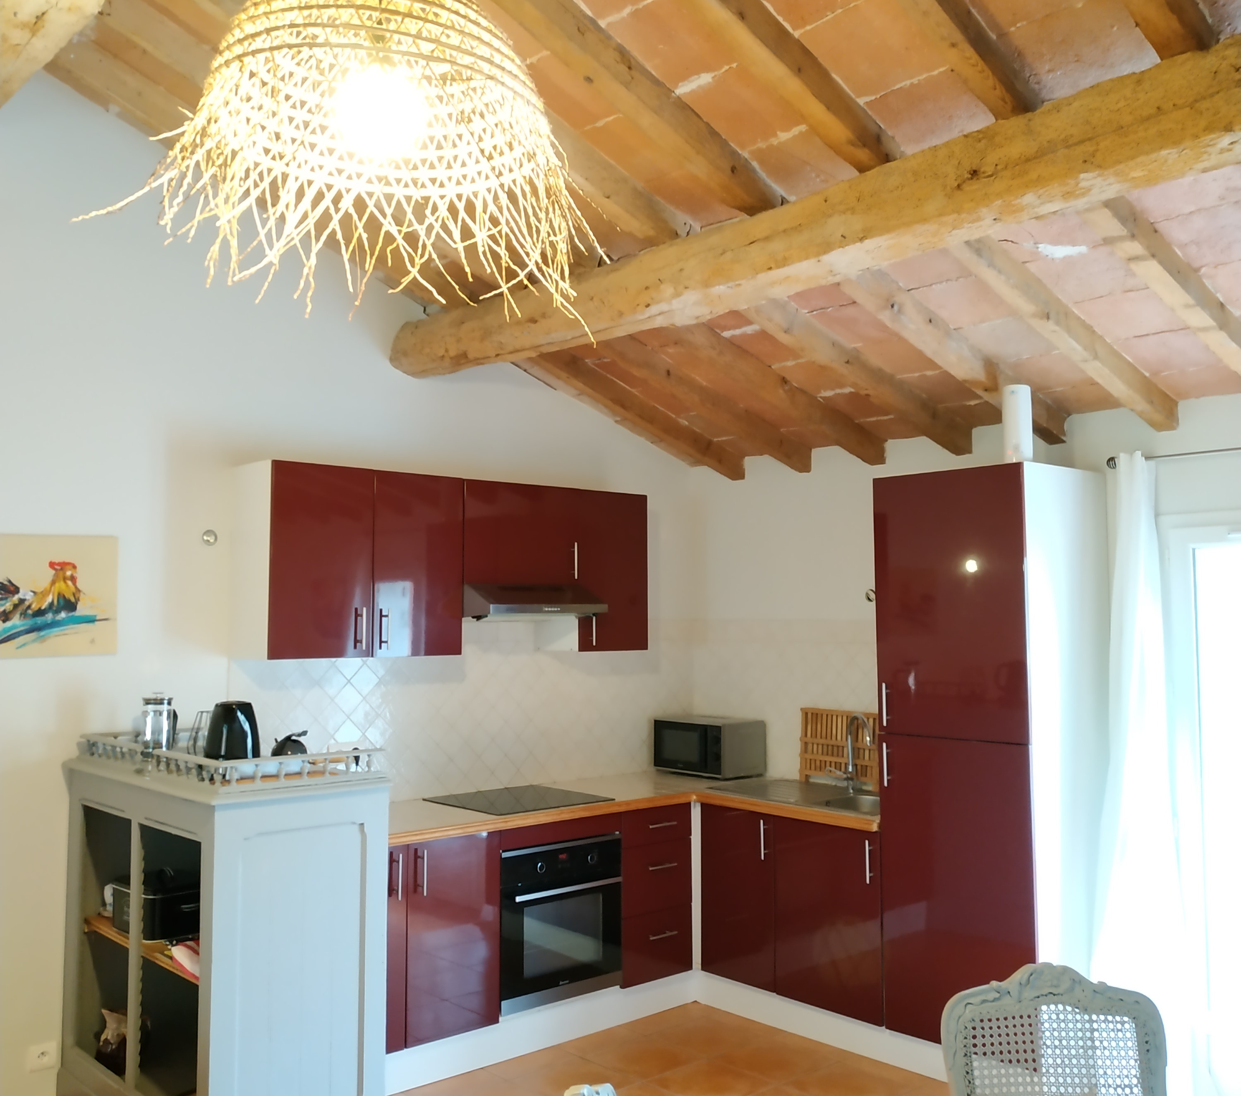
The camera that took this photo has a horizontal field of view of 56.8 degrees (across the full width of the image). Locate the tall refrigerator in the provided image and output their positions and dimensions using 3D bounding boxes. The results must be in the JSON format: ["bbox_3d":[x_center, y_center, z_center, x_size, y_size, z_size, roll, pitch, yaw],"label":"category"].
[{"bbox_3d":[1.383,0.742,4.212,0.610,2.020,0.612,4,-6,-42],"label":"tall refrigerator"}]

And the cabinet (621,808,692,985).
[{"bbox_3d":[-0.027,1.456,4.990,0.400,0.700,0.580,4,-6,-42],"label":"cabinet"}]

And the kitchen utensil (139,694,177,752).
[{"bbox_3d":[-1.503,0.588,3.761,0.092,0.226,0.122,-2,-5,26],"label":"kitchen utensil"}]

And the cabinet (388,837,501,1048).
[{"bbox_3d":[-0.929,1.379,4.154,0.800,0.700,0.570,4,-6,-42],"label":"cabinet"}]

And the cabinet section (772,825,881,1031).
[{"bbox_3d":[1.005,1.424,4.602,0.570,0.709,0.518,4,-6,-42],"label":"cabinet section"}]

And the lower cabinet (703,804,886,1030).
[{"bbox_3d":[0.860,1.431,4.723,0.570,0.700,0.905,4,-6,-42],"label":"lower cabinet"}]

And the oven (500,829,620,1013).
[{"bbox_3d":[-0.399,1.461,4.645,0.597,0.600,0.570,4,-6,-42],"label":"oven"}]

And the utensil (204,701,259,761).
[{"bbox_3d":[-1.096,0.542,3.237,0.155,0.210,0.170,2,-5,-18],"label":"utensil"}]

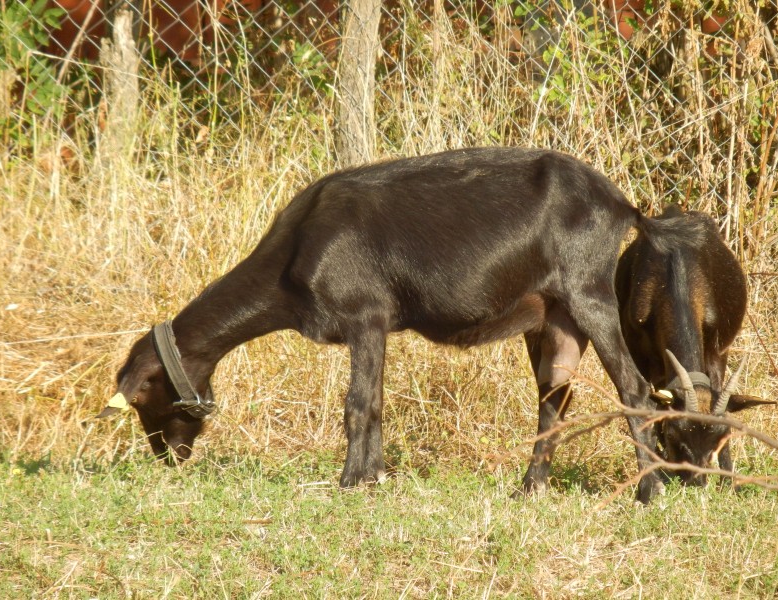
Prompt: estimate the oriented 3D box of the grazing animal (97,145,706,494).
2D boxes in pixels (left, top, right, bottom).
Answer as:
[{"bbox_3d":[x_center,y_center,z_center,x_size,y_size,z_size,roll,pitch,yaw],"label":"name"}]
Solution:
[{"bbox_3d":[0.037,0.044,13.975,1.200,0.690,0.300,1,4,12],"label":"grazing animal"}]

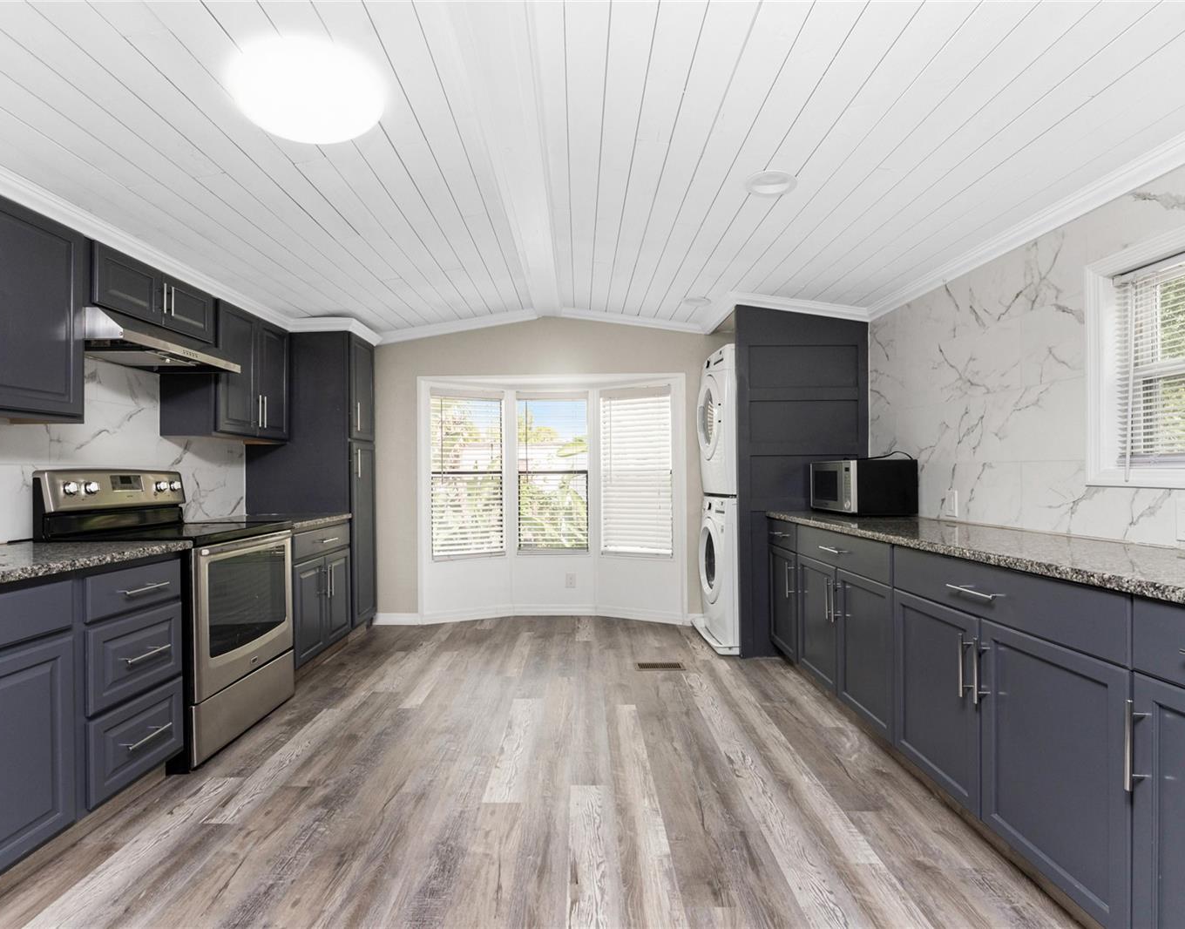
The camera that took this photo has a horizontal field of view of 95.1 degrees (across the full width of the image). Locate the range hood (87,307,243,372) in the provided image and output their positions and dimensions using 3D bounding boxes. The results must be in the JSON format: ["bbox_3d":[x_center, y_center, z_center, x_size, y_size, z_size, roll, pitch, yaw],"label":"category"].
[{"bbox_3d":[-2.112,-0.555,2.528,0.470,0.122,0.760,0,-1,-1],"label":"range hood"}]

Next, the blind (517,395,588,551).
[{"bbox_3d":[-0.332,0.074,4.524,0.601,1.340,0.050,0,-1,1],"label":"blind"}]

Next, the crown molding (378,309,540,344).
[{"bbox_3d":[-1.061,-1.094,4.249,1.279,0.068,0.055,-9,-1,1],"label":"crown molding"}]

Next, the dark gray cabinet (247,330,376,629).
[{"bbox_3d":[-2.020,0.176,3.946,0.705,2.175,0.450,0,-1,-1],"label":"dark gray cabinet"}]

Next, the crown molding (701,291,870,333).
[{"bbox_3d":[1.305,-0.992,3.816,0.920,0.185,0.850,0,-1,-1],"label":"crown molding"}]

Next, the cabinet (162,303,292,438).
[{"bbox_3d":[-2.172,-0.521,3.270,0.313,0.742,0.710,0,-1,-1],"label":"cabinet"}]

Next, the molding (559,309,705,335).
[{"bbox_3d":[0.313,-1.126,4.215,1.149,0.068,0.055,7,-1,2],"label":"molding"}]

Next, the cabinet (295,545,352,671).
[{"bbox_3d":[-1.929,0.820,3.268,0.660,0.605,0.735,0,-1,-1],"label":"cabinet"}]

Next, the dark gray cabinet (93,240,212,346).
[{"bbox_3d":[-2.159,-0.763,2.526,0.313,0.275,0.765,0,-1,-1],"label":"dark gray cabinet"}]

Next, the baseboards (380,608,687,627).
[{"bbox_3d":[-0.461,1.213,4.379,2.490,0.090,0.296,0,-1,1],"label":"baseboards"}]

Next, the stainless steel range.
[{"bbox_3d":[-1.900,0.619,2.492,0.670,1.195,0.735,0,-1,-1],"label":"stainless steel range"}]

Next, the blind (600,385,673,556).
[{"bbox_3d":[0.344,0.061,4.317,0.600,1.340,0.050,-1,-1,23],"label":"blind"}]

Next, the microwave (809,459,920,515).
[{"bbox_3d":[1.580,0.130,3.204,0.345,0.299,0.511,0,-1,-5],"label":"microwave"}]

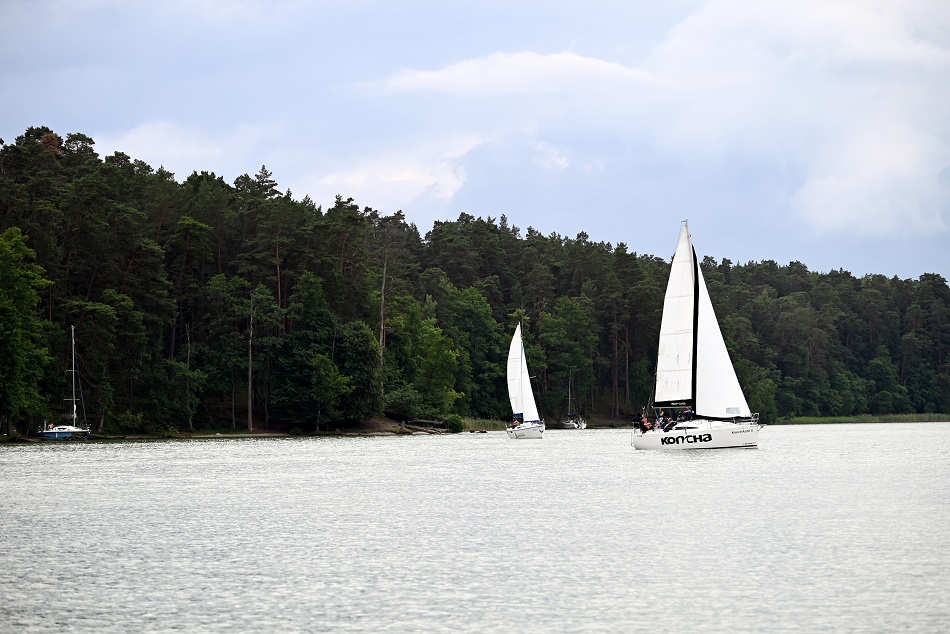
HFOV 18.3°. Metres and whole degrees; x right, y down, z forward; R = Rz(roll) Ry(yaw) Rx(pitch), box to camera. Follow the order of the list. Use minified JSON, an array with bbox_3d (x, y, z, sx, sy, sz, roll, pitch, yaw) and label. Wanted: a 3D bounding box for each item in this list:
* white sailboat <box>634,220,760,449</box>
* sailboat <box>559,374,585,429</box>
[{"bbox_3d":[13.155,1.118,174.000,9.500,13.400,3.200,-2,2,44],"label":"white sailboat"},{"bbox_3d":[15.257,13.134,465.000,2.500,9.100,7.200,1,-2,-25],"label":"sailboat"}]

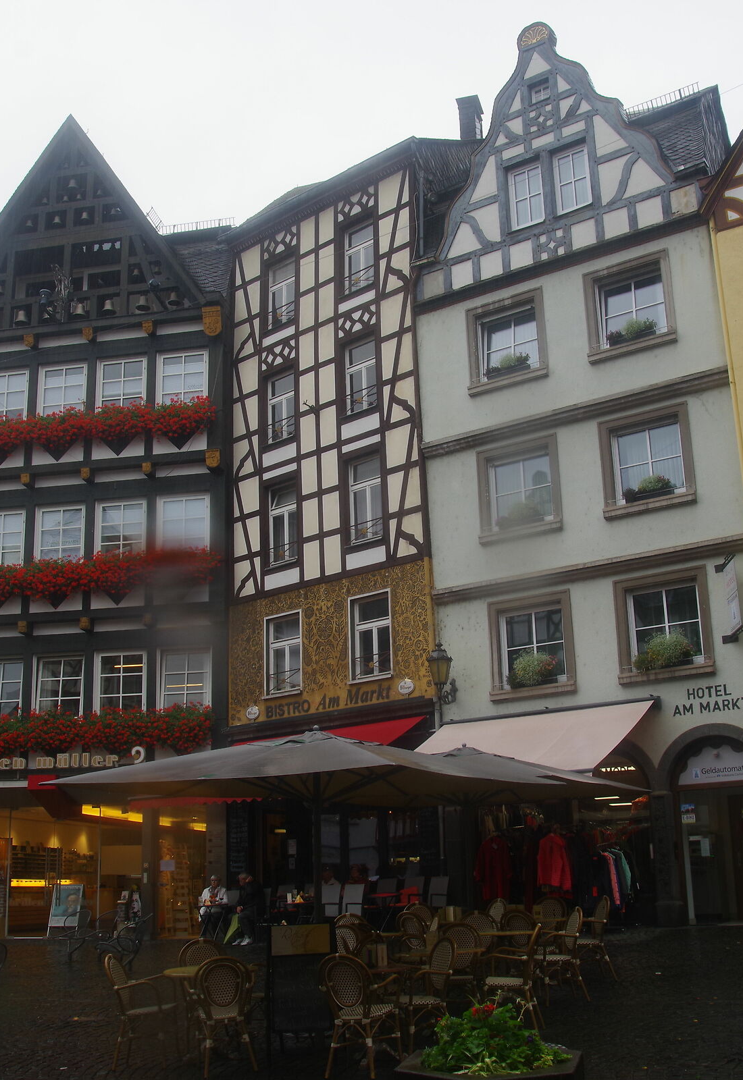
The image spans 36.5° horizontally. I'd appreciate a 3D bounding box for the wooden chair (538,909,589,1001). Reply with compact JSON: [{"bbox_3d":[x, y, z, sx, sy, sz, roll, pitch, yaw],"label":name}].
[{"bbox_3d":[1.940,4.316,11.671,0.570,0.895,0.550,-1,-15,-13],"label":"wooden chair"}]

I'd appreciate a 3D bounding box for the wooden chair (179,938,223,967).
[{"bbox_3d":[-1.614,4.312,10.776,0.570,0.900,0.600,-1,-15,-3],"label":"wooden chair"}]

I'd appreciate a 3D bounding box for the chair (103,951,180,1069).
[{"bbox_3d":[-1.996,4.109,9.844,0.570,0.895,0.550,-6,-15,6],"label":"chair"}]

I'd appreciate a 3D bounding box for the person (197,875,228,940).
[{"bbox_3d":[-2.997,6.960,21.258,0.560,1.220,0.780,-4,-15,8],"label":"person"}]

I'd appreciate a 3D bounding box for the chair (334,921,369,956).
[{"bbox_3d":[-0.119,4.441,11.764,0.570,0.900,0.600,-11,-17,32],"label":"chair"}]

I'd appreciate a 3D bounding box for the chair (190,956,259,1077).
[{"bbox_3d":[-1.206,3.900,9.310,0.550,0.900,0.590,5,-16,-24],"label":"chair"}]

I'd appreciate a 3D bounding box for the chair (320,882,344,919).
[{"bbox_3d":[-0.820,6.491,19.451,0.570,0.950,0.600,-16,-20,42],"label":"chair"}]

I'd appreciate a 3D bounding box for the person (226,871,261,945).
[{"bbox_3d":[-2.333,6.721,20.591,0.540,1.270,0.800,-15,-19,41],"label":"person"}]

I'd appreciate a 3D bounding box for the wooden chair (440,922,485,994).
[{"bbox_3d":[0.783,4.127,10.650,0.550,0.895,0.570,-12,-17,28],"label":"wooden chair"}]

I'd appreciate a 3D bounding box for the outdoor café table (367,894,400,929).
[{"bbox_3d":[0.226,6.628,19.767,0.620,0.730,0.620,-2,-15,0],"label":"outdoor café table"}]

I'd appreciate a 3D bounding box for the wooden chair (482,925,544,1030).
[{"bbox_3d":[1.273,3.932,10.046,0.570,0.895,0.550,-8,-15,13],"label":"wooden chair"}]

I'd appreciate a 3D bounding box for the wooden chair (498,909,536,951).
[{"bbox_3d":[1.749,4.496,12.301,0.550,0.895,0.570,-16,-19,37],"label":"wooden chair"}]

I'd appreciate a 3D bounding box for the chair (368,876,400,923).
[{"bbox_3d":[0.183,6.217,18.946,0.580,1.000,0.650,-13,-19,38],"label":"chair"}]

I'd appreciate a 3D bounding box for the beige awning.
[{"bbox_3d":[2.388,3.609,19.521,4.366,1.452,2.928,-12,-18,33],"label":"beige awning"}]

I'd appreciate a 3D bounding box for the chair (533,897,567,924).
[{"bbox_3d":[2.257,4.855,13.790,0.550,0.895,0.570,-3,-15,-2],"label":"chair"}]

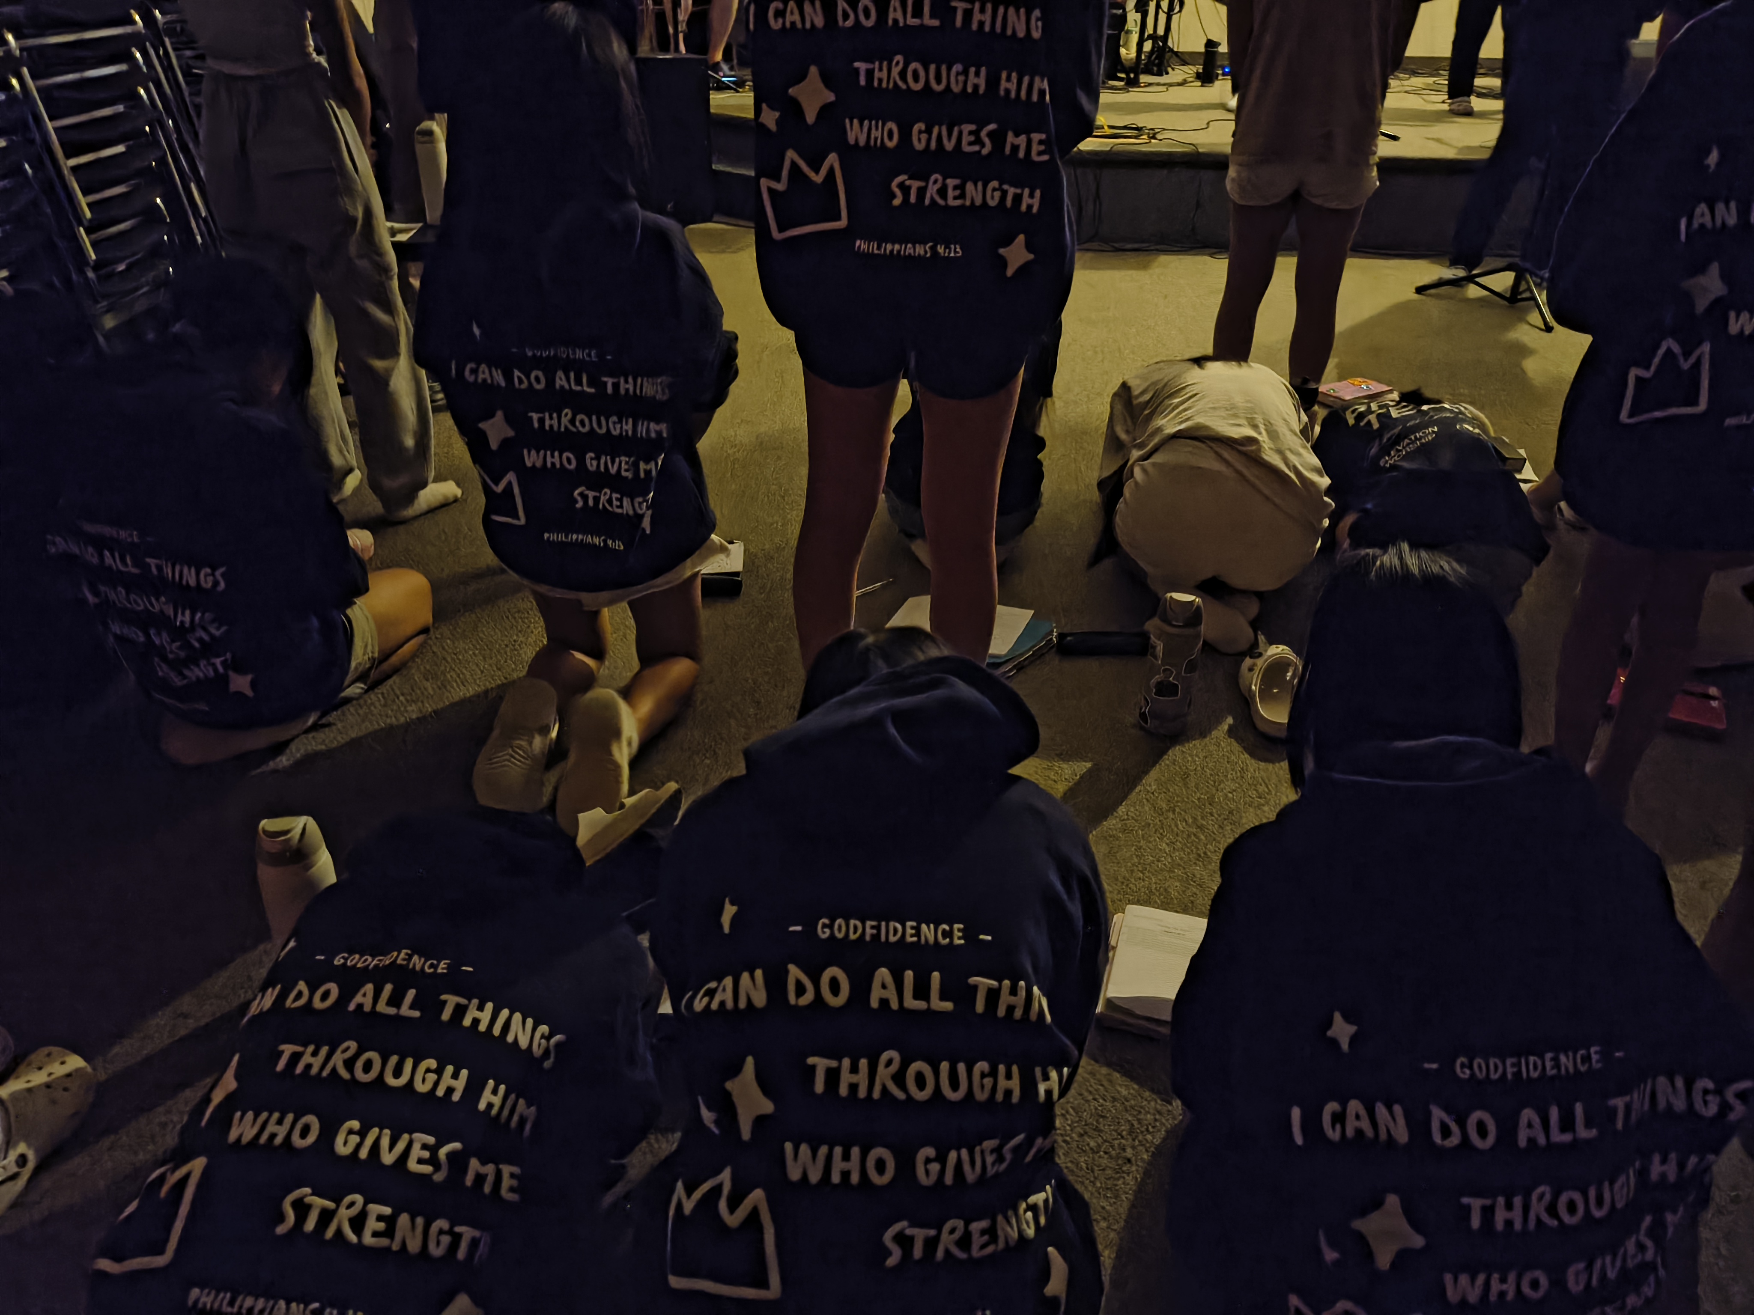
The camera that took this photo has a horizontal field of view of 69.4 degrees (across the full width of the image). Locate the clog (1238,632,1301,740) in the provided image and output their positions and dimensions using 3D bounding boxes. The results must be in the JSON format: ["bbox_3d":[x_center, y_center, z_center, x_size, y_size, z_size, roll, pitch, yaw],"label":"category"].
[{"bbox_3d":[0.747,0.043,2.359,0.112,0.107,0.260,5,30,8],"label":"clog"}]

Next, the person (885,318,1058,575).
[{"bbox_3d":[0.220,-0.673,2.925,0.420,0.780,0.600,4,30,7],"label":"person"}]

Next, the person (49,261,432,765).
[{"bbox_3d":[-1.149,-0.272,2.231,0.520,0.780,0.620,9,31,16],"label":"person"}]

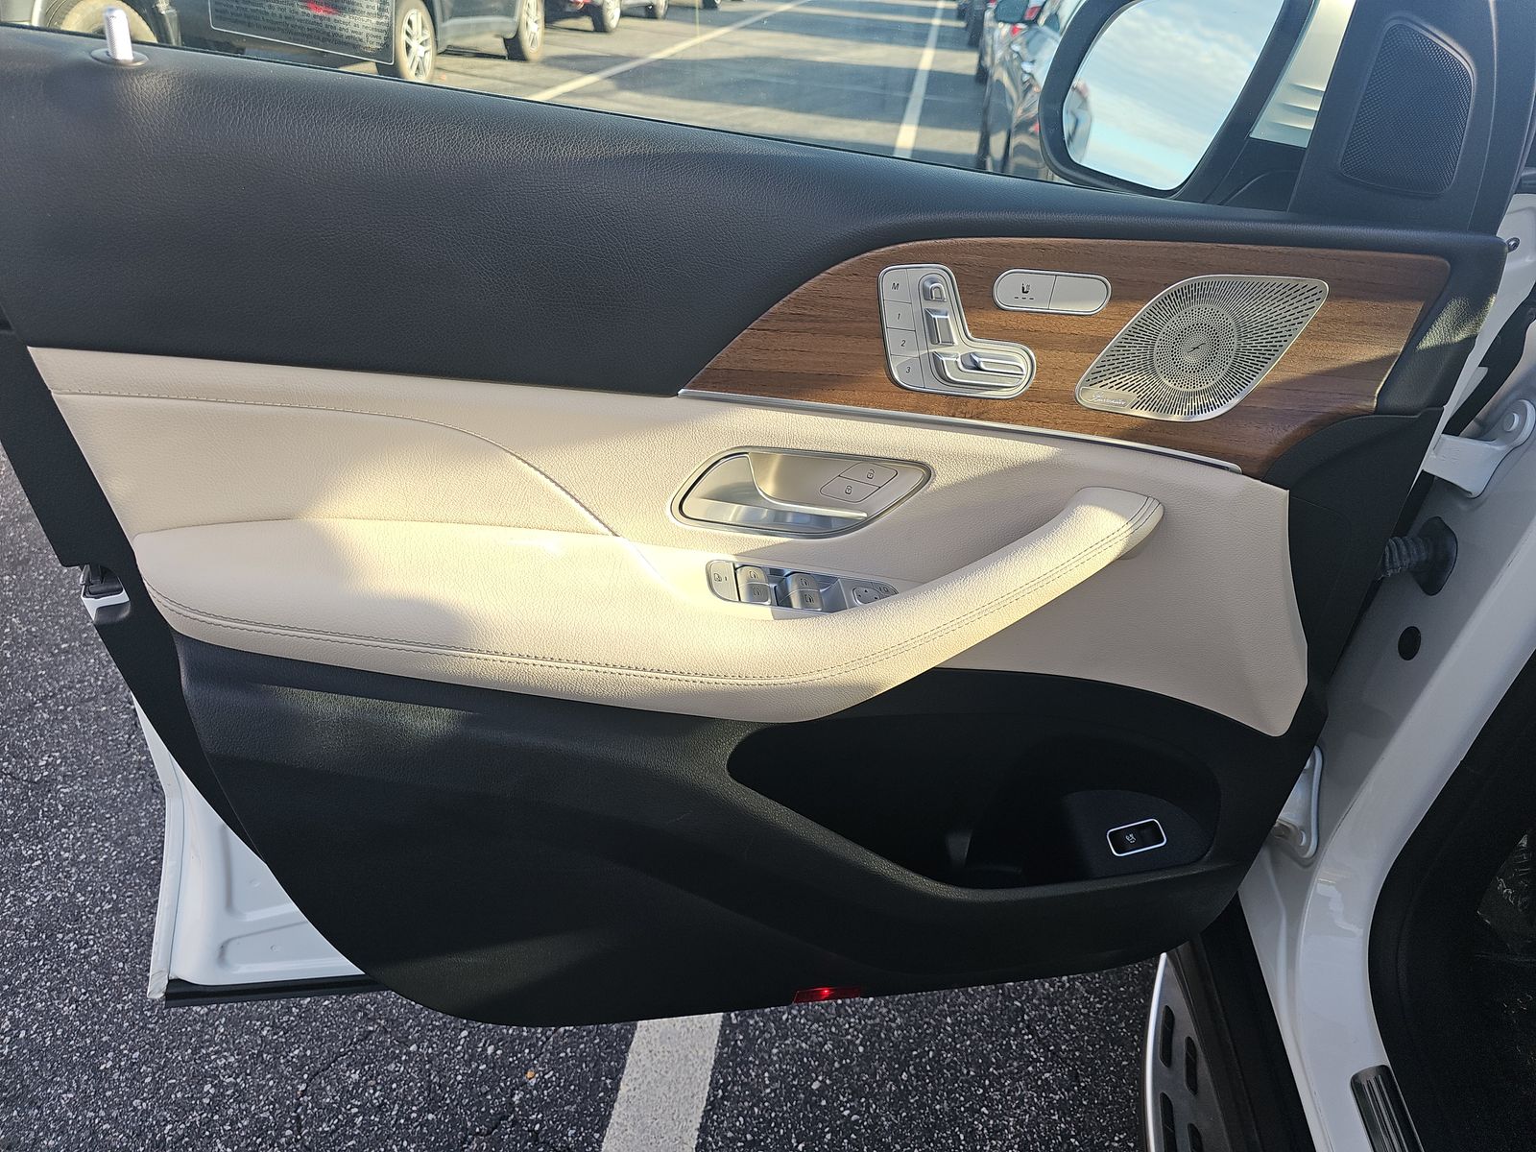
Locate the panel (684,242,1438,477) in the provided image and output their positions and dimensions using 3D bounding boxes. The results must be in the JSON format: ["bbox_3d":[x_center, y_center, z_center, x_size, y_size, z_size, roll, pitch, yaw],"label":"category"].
[{"bbox_3d":[0.212,-0.152,0.695,0.530,0.162,0.045,2,33,-13],"label":"panel"}]

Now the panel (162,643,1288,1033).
[{"bbox_3d":[0.062,0.203,0.803,0.880,0.400,0.130,-1,33,-11],"label":"panel"}]

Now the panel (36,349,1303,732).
[{"bbox_3d":[0.024,0.025,0.692,0.910,0.270,0.125,2,33,-13],"label":"panel"}]

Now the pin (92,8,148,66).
[{"bbox_3d":[-0.323,-0.268,0.509,0.025,0.028,0.025,-1,33,-11],"label":"pin"}]

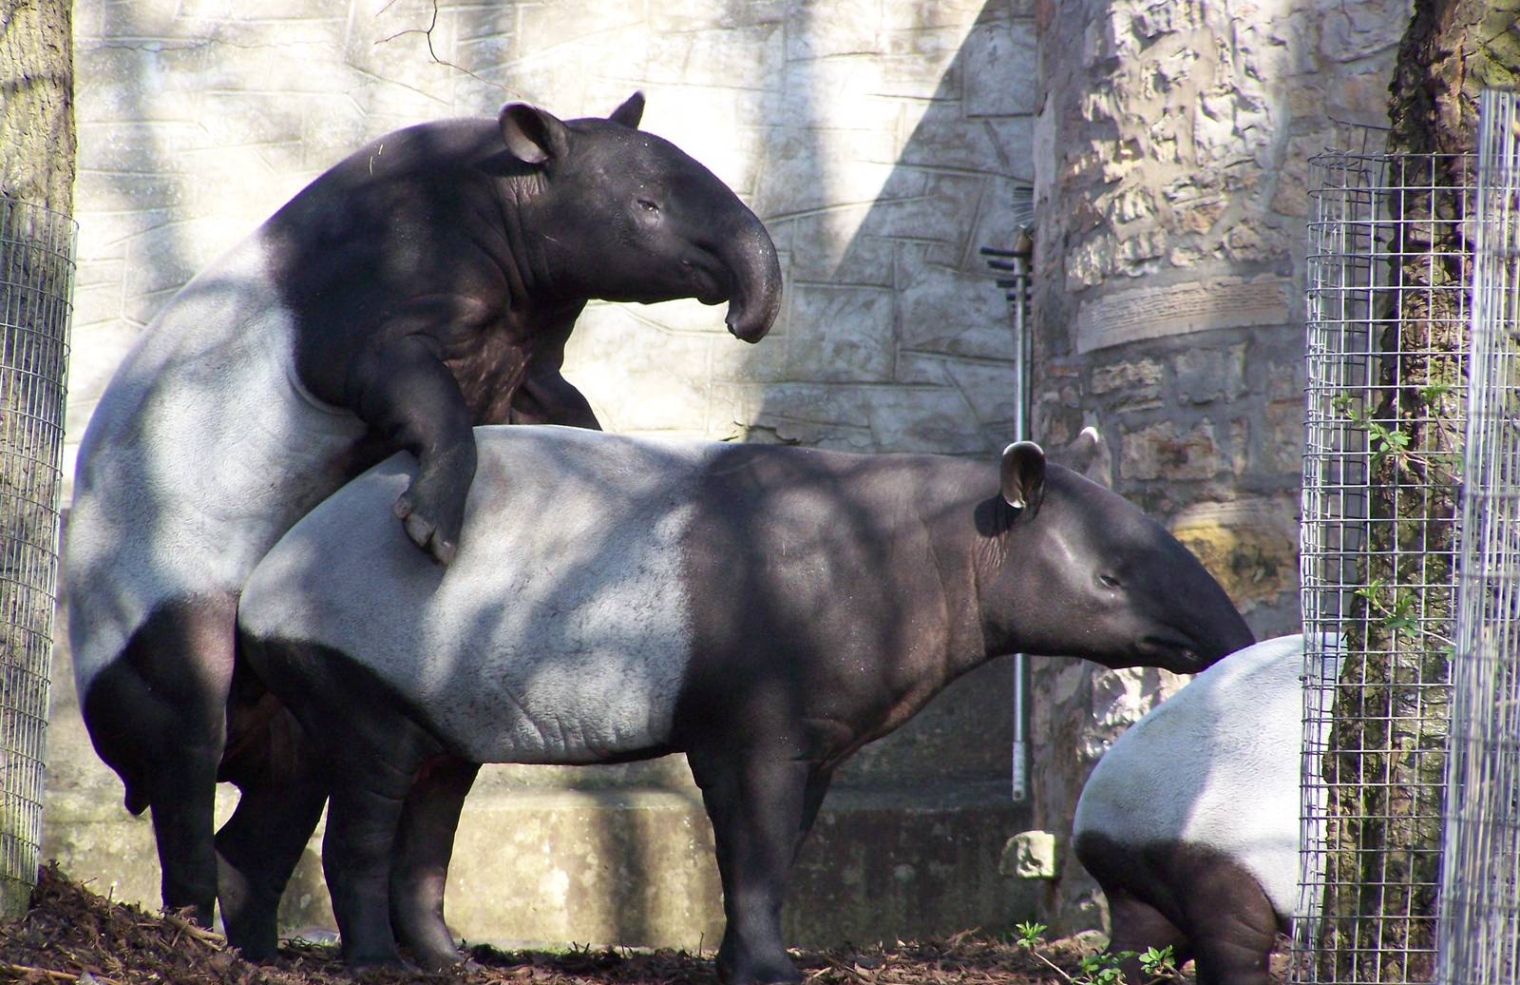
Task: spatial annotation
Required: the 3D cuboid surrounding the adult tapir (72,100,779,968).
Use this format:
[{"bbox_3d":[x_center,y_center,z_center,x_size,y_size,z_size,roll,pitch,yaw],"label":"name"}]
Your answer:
[{"bbox_3d":[-0.647,0.072,24.200,1.400,1.660,0.640,1,2,21],"label":"adult tapir"}]

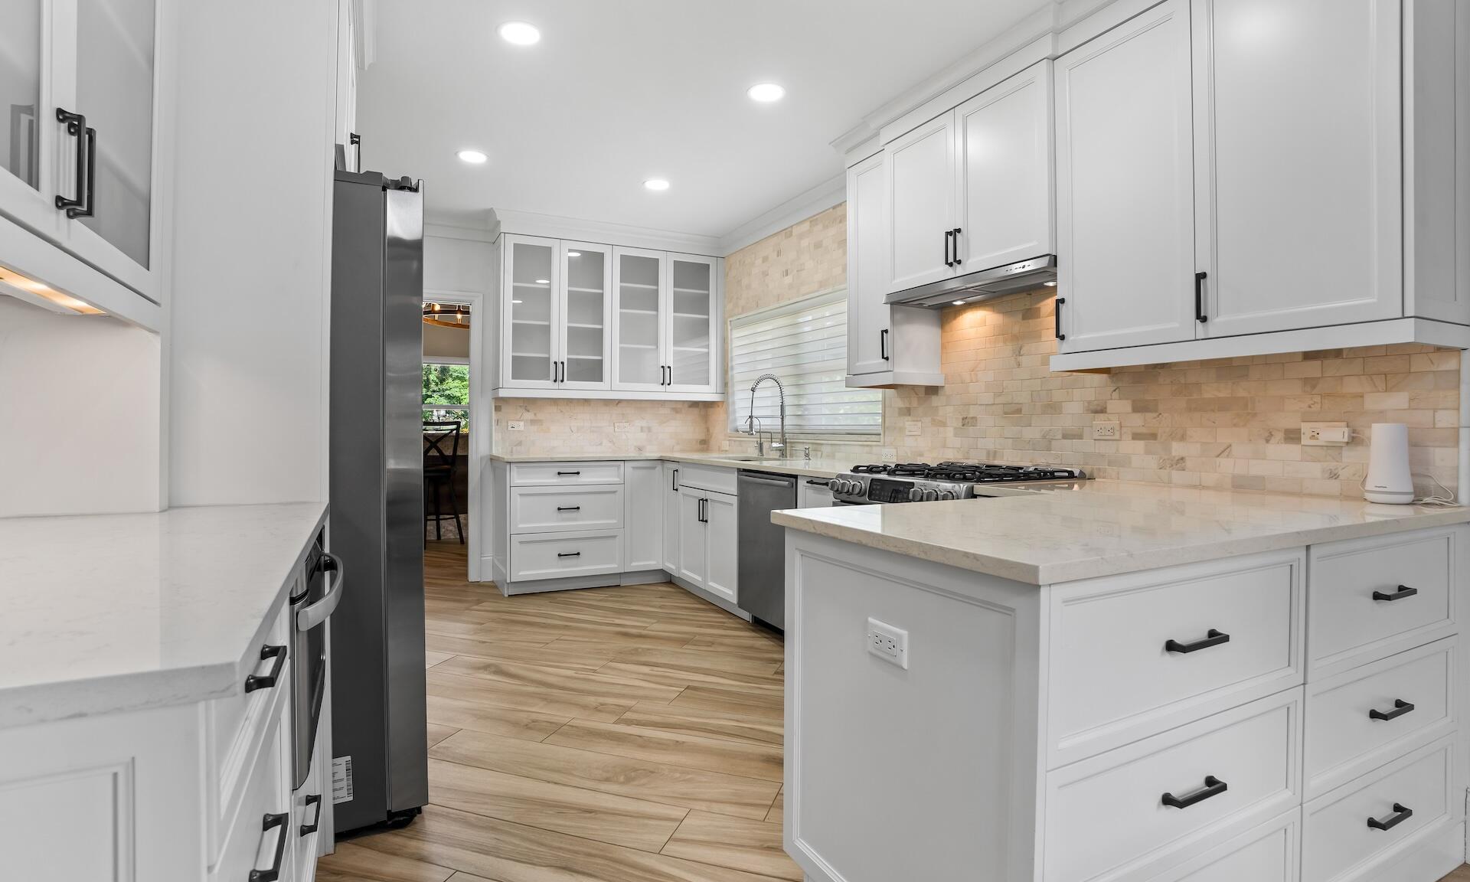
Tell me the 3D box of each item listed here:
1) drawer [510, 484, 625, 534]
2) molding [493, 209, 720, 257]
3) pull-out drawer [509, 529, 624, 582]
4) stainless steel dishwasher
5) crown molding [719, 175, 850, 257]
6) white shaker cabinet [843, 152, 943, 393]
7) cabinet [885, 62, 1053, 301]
[{"bbox_3d":[-1.237,0.462,4.693,0.775,0.316,0.466,0,1,-27],"label":"drawer"},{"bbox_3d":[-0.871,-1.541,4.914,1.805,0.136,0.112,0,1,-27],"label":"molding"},{"bbox_3d":[-1.238,0.781,4.698,0.775,0.317,0.466,0,1,-27],"label":"pull-out drawer"},{"bbox_3d":[0.431,0.585,3.626,0.609,0.835,0.616,0,1,-27],"label":"stainless steel dishwasher"},{"bbox_3d":[0.338,-1.527,4.463,0.076,0.132,1.967,0,1,-27],"label":"crown molding"},{"bbox_3d":[0.803,-0.833,3.289,0.330,1.128,0.360,0,1,-27],"label":"white shaker cabinet"},{"bbox_3d":[1.067,-1.013,2.746,0.365,0.698,0.862,0,1,-27],"label":"cabinet"}]

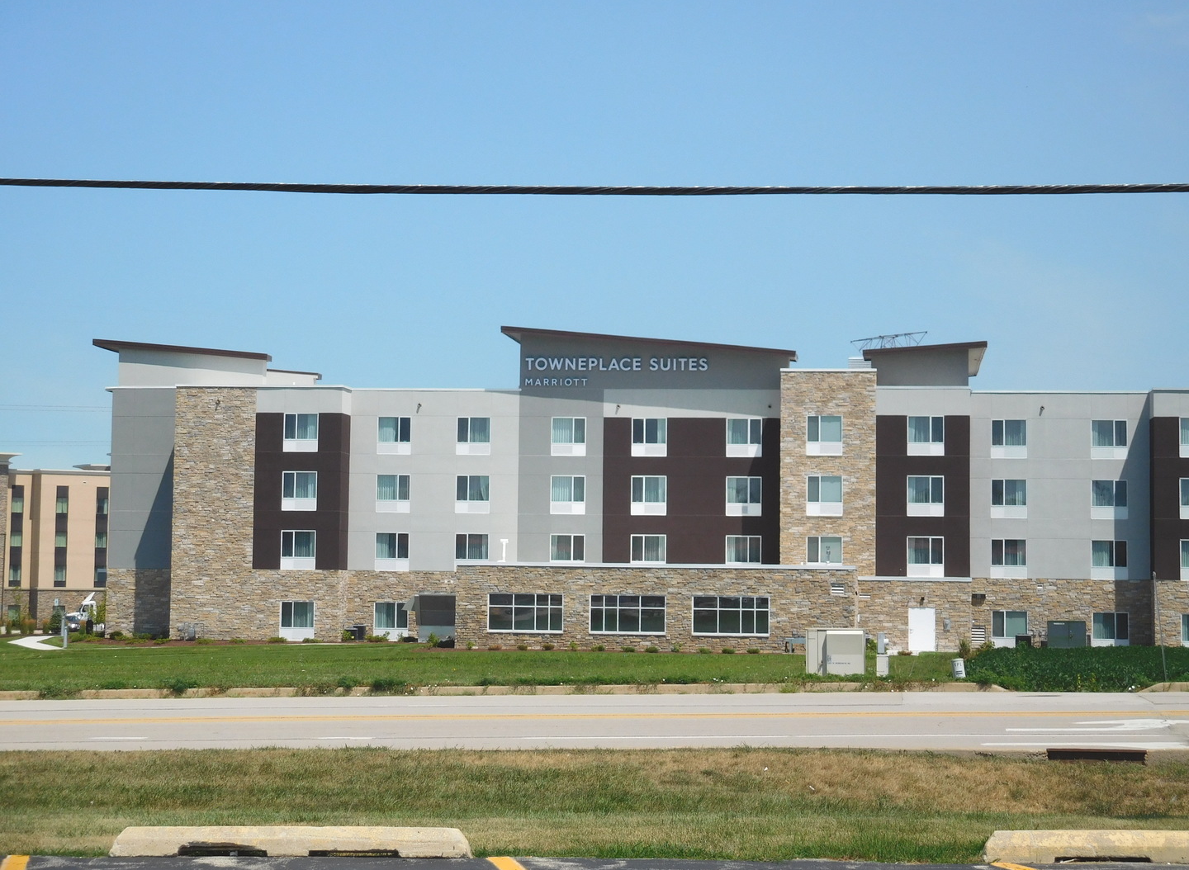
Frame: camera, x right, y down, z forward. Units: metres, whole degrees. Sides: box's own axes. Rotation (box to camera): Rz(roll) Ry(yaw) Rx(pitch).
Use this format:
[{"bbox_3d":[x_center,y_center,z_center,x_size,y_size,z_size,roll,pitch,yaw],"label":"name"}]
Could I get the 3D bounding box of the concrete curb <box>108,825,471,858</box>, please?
[{"bbox_3d":[-1.554,2.100,12.387,1.840,0.137,0.190,1,-3,-4],"label":"concrete curb"}]

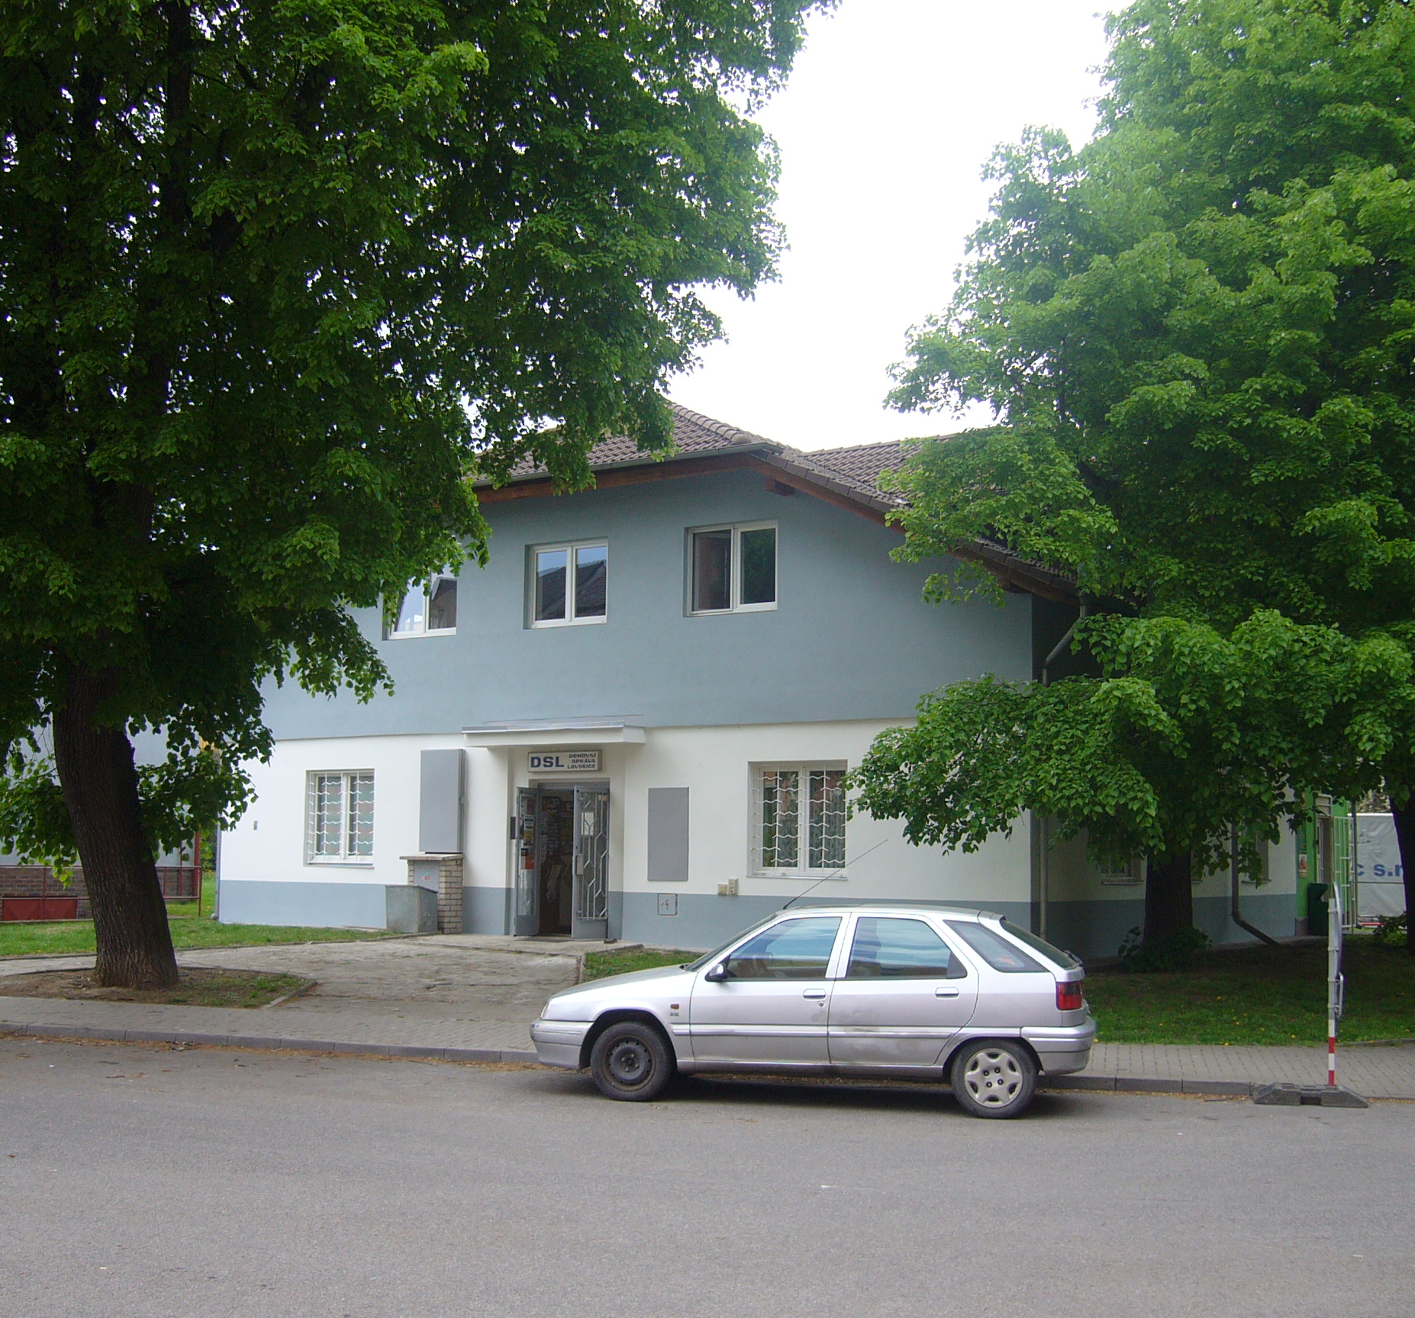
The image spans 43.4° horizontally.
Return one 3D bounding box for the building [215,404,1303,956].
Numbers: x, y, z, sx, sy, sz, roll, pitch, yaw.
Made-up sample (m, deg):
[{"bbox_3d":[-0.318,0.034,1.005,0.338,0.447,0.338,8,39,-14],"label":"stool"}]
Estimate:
[{"bbox_3d":[1.127,0.390,29.133,14.400,8.000,12.500,-3,-8,33],"label":"building"}]

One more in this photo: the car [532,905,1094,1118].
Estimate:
[{"bbox_3d":[0.785,2.500,13.140,4.070,1.400,1.700,-1,-7,14],"label":"car"}]

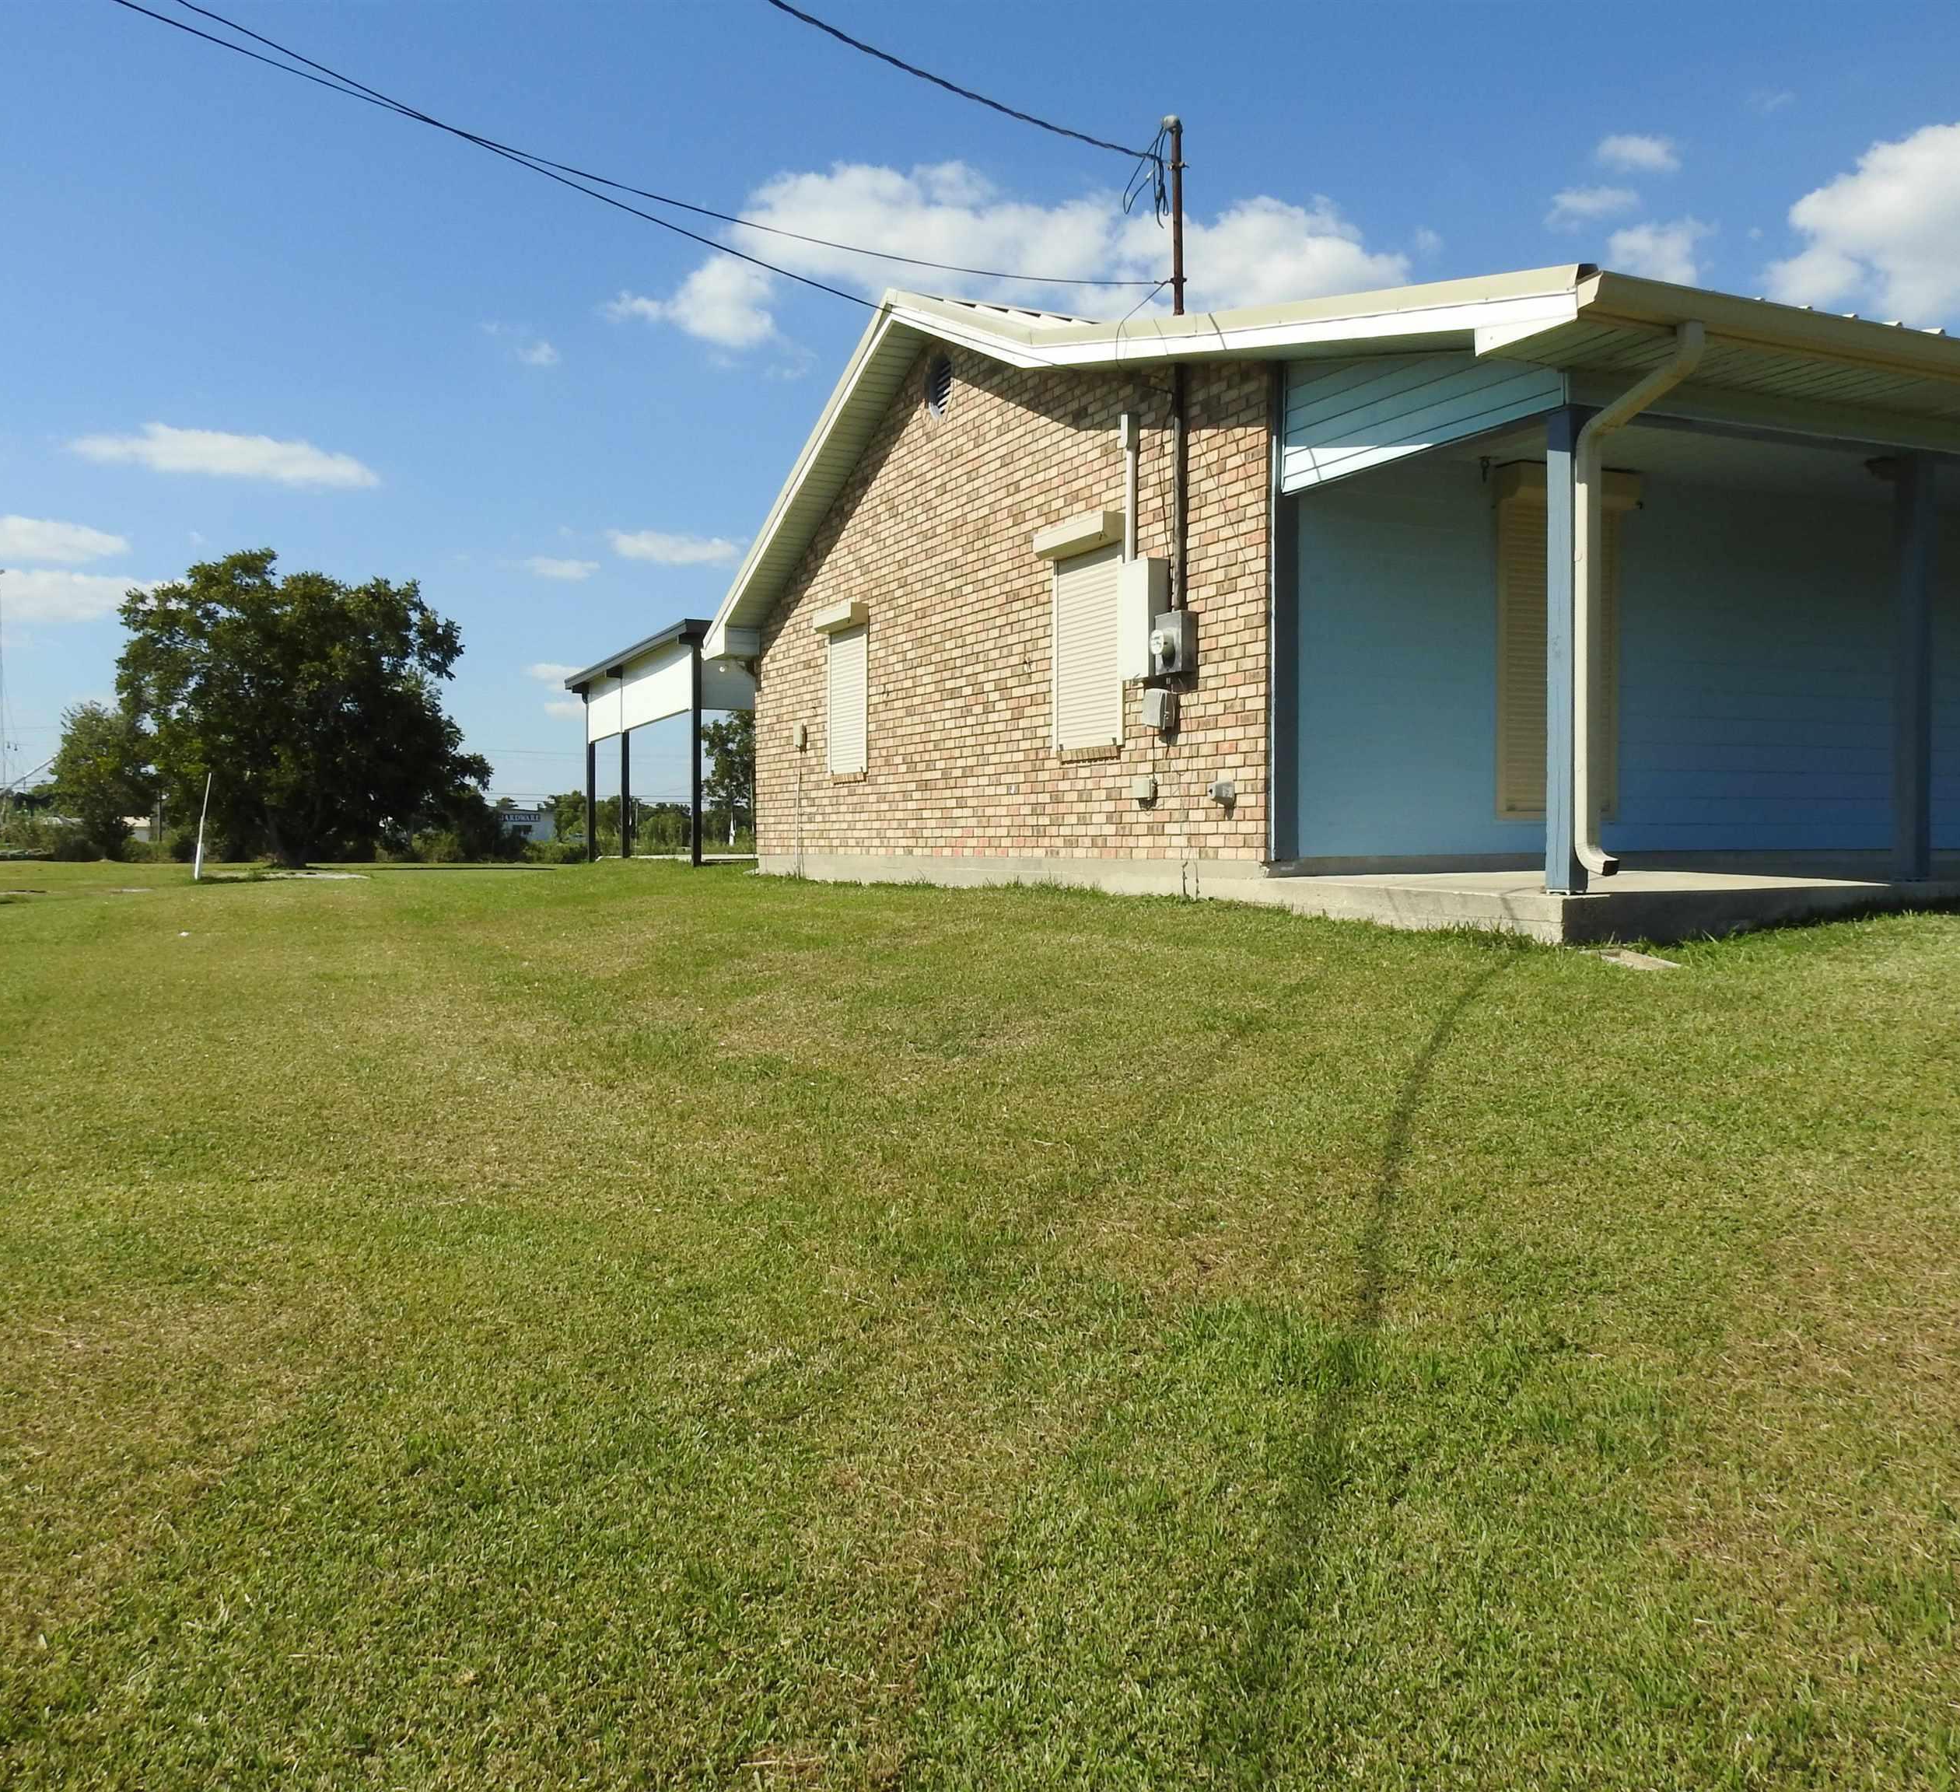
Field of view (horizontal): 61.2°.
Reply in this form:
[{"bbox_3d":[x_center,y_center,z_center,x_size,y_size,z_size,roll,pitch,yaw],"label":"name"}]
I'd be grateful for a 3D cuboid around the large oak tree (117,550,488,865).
[{"bbox_3d":[-20.860,-5.775,51.000,9.800,9.750,9.800,-2,2,-26],"label":"large oak tree"}]

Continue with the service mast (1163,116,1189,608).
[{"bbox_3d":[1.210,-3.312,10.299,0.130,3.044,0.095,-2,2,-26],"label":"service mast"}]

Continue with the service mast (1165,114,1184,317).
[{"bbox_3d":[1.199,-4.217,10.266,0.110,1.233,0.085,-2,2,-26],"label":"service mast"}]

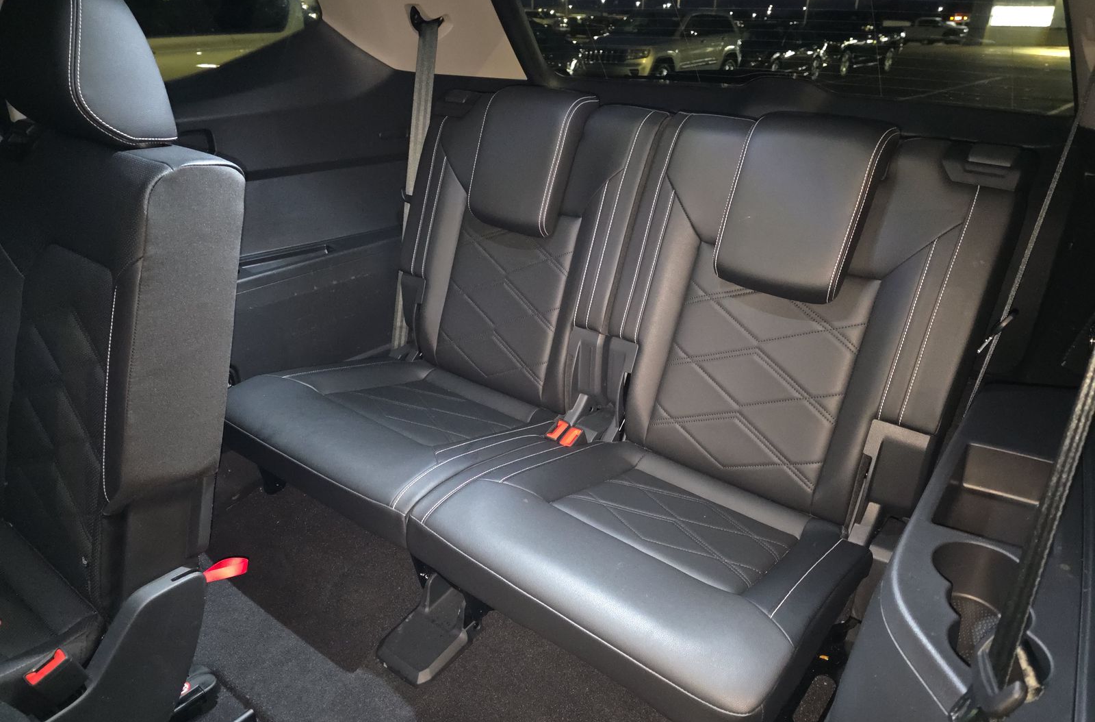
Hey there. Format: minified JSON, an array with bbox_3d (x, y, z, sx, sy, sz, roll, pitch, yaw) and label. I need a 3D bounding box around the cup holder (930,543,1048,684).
[{"bbox_3d":[0.453,0.282,0.762,0.105,0.080,0.200,12,27,21],"label":"cup holder"}]

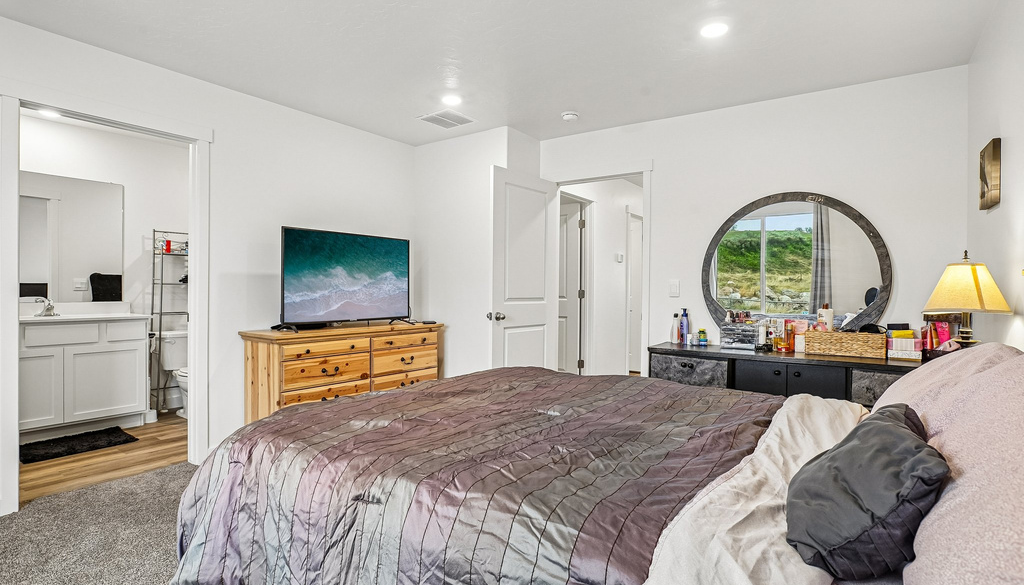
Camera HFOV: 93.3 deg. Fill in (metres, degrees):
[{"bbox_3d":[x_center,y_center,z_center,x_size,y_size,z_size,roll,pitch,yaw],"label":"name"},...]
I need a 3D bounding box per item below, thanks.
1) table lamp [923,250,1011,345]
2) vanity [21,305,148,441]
[{"bbox_3d":[1.885,0.100,2.010,0.285,0.560,0.285,1,1,32],"label":"table lamp"},{"bbox_3d":[-3.360,0.610,3.580,0.550,0.920,0.990,1,1,37],"label":"vanity"}]

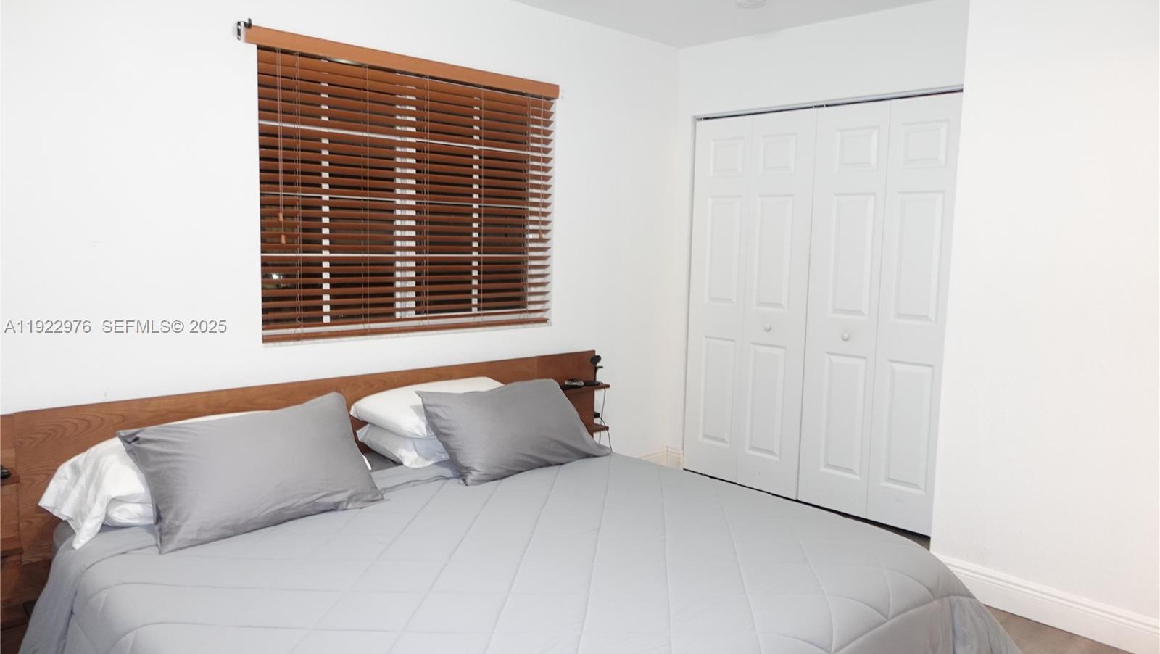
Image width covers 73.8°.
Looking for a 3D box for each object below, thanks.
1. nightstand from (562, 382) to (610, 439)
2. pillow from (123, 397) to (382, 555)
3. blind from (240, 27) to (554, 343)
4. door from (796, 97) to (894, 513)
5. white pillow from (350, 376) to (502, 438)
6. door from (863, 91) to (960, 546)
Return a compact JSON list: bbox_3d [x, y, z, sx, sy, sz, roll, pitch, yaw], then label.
[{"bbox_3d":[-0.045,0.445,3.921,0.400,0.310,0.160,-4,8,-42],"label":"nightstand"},{"bbox_3d":[-1.015,0.439,2.456,0.700,0.170,0.450,-4,52,-42],"label":"pillow"},{"bbox_3d":[-0.668,-0.546,3.347,1.460,1.160,0.130,-4,8,-42],"label":"blind"},{"bbox_3d":[1.302,-0.077,3.833,0.367,2.000,0.037,7,8,42],"label":"door"},{"bbox_3d":[-0.509,0.320,3.200,0.700,0.160,0.460,-4,8,-42],"label":"white pillow"},{"bbox_3d":[1.568,-0.043,3.597,0.362,2.000,0.037,7,8,42],"label":"door"}]

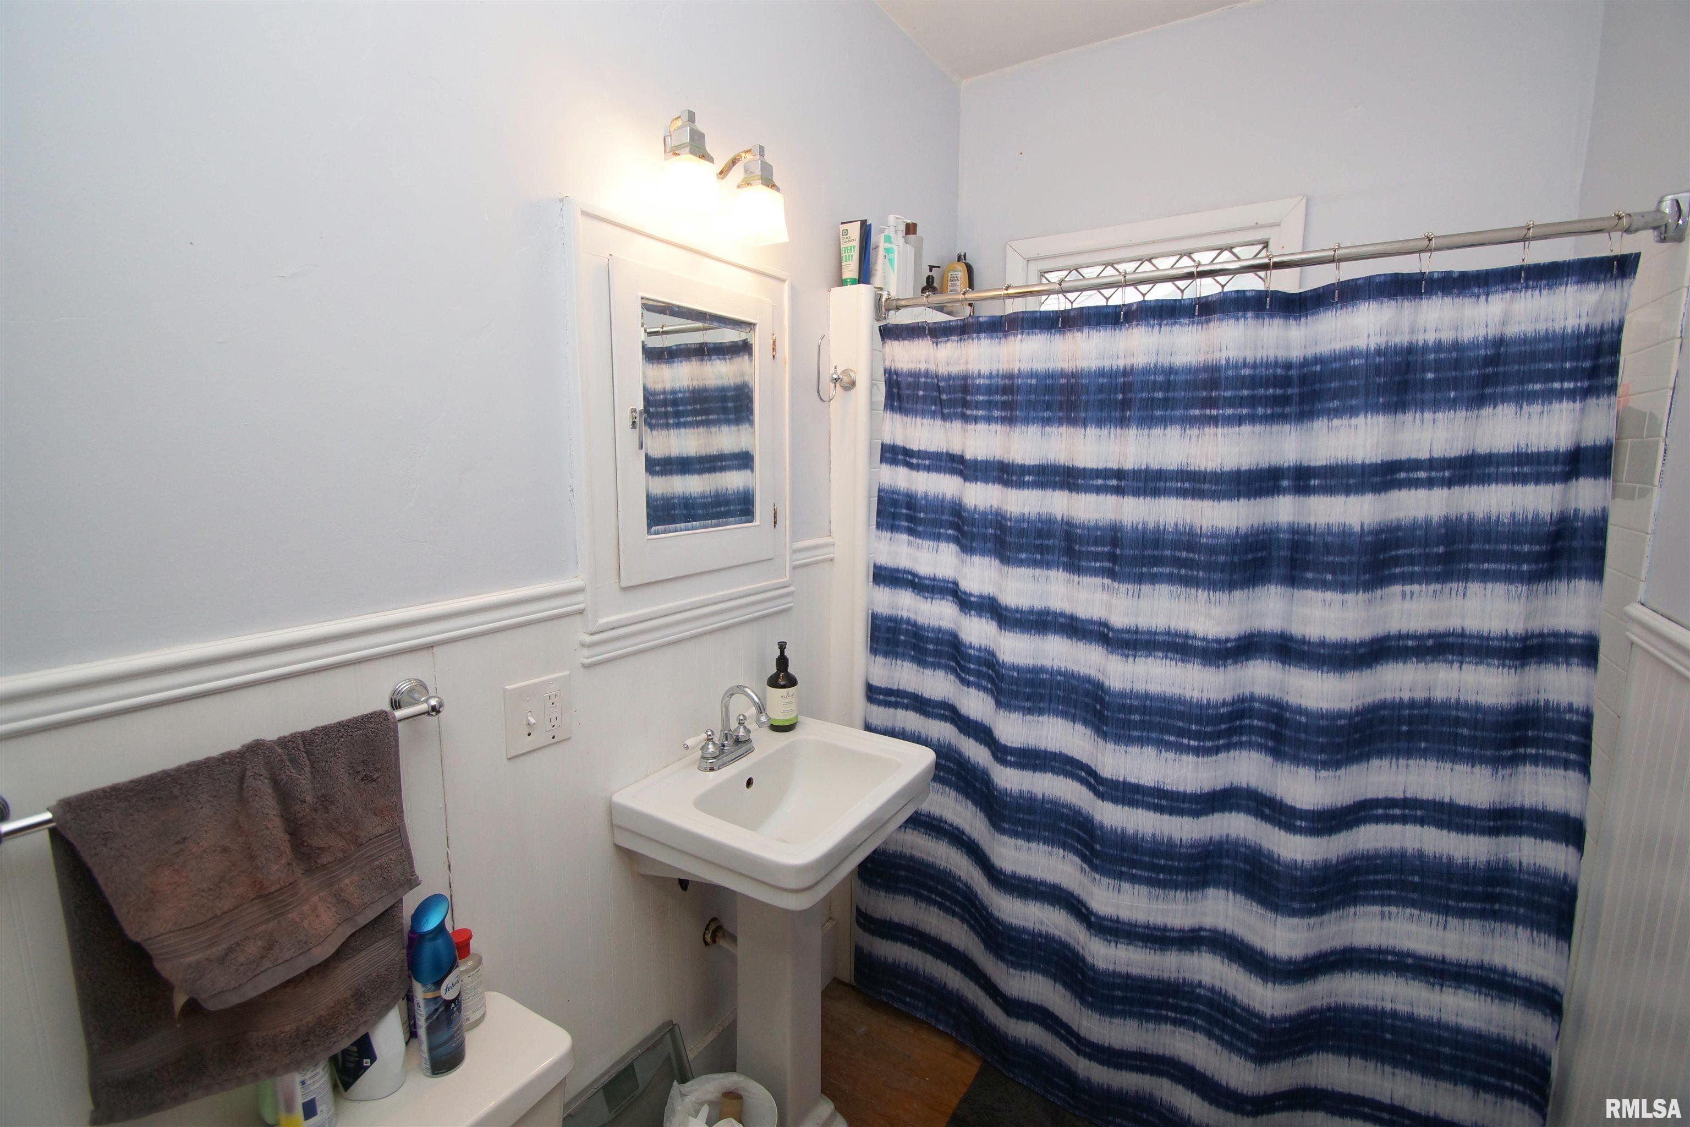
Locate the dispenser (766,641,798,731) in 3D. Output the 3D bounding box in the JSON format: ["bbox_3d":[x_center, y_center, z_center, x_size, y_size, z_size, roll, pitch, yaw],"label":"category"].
[{"bbox_3d":[-0.143,0.278,1.617,0.071,0.204,0.071,-3,10,-21],"label":"dispenser"}]

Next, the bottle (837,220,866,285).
[{"bbox_3d":[0.023,-0.754,1.740,0.061,0.160,0.045,2,9,10],"label":"bottle"}]

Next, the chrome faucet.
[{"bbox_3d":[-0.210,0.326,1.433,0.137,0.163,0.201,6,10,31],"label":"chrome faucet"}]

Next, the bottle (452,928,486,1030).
[{"bbox_3d":[-0.545,0.590,1.009,0.049,0.127,0.052,6,10,31],"label":"bottle"}]

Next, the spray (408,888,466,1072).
[{"bbox_3d":[-0.532,0.548,0.924,0.055,0.238,0.053,0,9,-3],"label":"spray"}]

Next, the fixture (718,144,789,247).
[{"bbox_3d":[-0.175,-0.684,1.305,0.132,0.160,0.083,6,10,31],"label":"fixture"}]

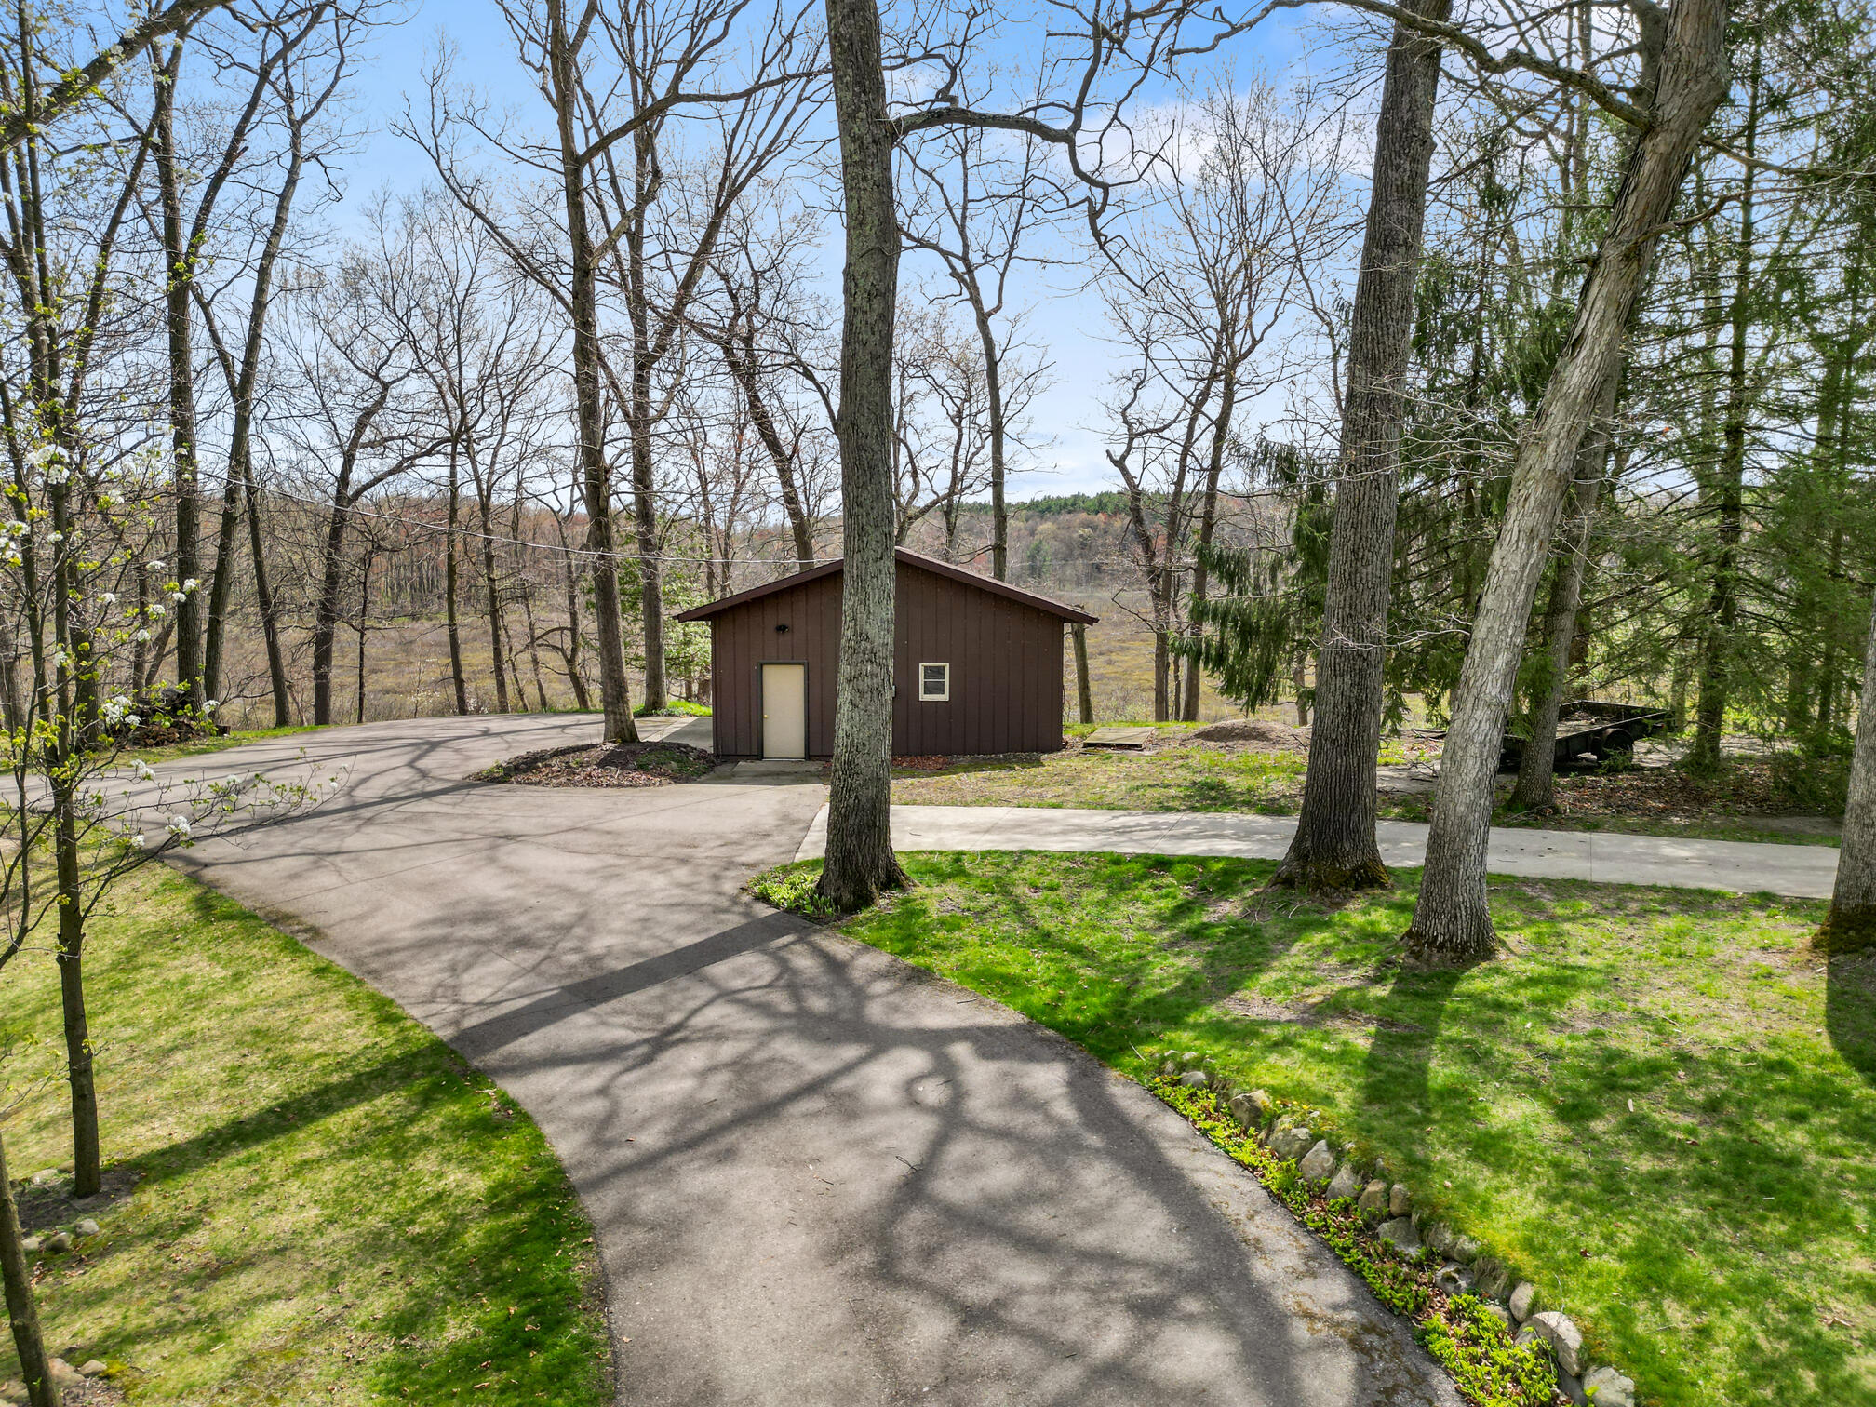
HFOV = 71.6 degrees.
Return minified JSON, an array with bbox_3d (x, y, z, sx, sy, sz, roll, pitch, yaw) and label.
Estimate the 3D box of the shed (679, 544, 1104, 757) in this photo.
[{"bbox_3d":[-0.986,-1.435,30.908,8.803,4.488,7.700,0,7,1],"label":"shed"}]

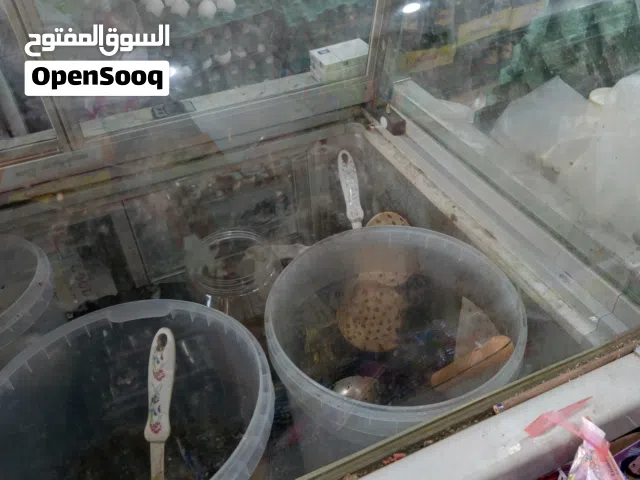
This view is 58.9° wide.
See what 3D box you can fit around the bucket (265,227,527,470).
[{"bbox_3d":[0.095,0.180,0.750,0.300,0.285,0.300,-3,40,2],"label":"bucket"}]

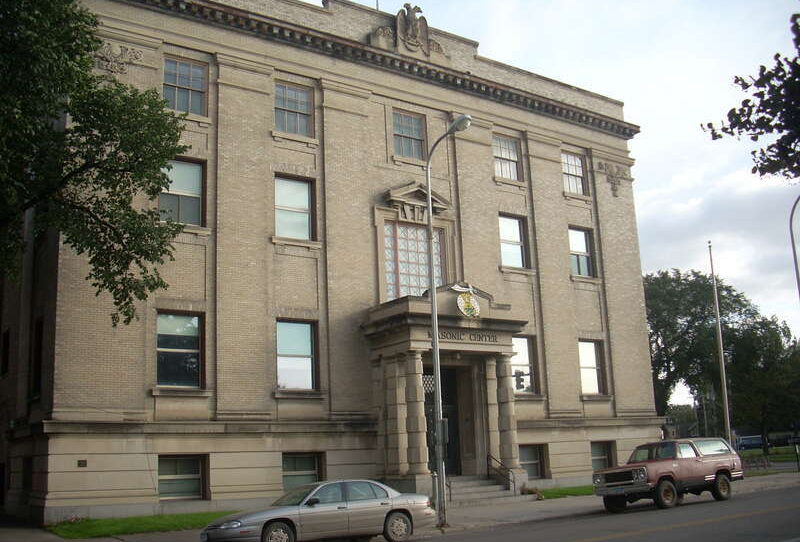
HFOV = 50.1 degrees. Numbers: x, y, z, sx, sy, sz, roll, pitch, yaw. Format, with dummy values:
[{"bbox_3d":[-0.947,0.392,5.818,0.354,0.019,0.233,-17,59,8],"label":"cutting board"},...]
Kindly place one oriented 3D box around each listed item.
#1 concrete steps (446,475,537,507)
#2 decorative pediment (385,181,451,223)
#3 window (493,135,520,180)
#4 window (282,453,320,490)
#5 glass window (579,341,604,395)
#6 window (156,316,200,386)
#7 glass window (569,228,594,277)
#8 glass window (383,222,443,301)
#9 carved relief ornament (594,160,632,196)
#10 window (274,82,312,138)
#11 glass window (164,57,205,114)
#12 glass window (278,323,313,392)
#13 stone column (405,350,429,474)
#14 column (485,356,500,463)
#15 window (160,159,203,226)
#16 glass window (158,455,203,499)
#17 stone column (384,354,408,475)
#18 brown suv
[{"bbox_3d":[2.485,7.186,28.103,4.400,0.850,1.400,7,-15,-35],"label":"concrete steps"},{"bbox_3d":[0.701,-2.544,32.129,2.800,1.650,0.500,7,-15,-35],"label":"decorative pediment"},{"bbox_3d":[4.426,-4.695,35.768,1.470,1.875,0.180,6,-15,-35],"label":"window"},{"bbox_3d":[-3.256,6.517,27.568,1.599,1.271,0.200,7,-16,-35],"label":"window"},{"bbox_3d":[8.073,4.098,36.201,1.470,2.311,0.180,6,-15,-35],"label":"glass window"},{"bbox_3d":[-6.686,2.419,25.982,1.470,2.321,0.180,6,-15,-35],"label":"window"},{"bbox_3d":[7.800,-0.780,37.482,1.519,2.211,0.200,7,-16,-35],"label":"glass window"},{"bbox_3d":[0.489,-0.091,32.000,2.852,3.203,0.200,7,-16,-35],"label":"glass window"},{"bbox_3d":[9.854,-4.121,39.183,2.170,1.623,0.150,7,-16,-35],"label":"carved relief ornament"},{"bbox_3d":[-3.763,-5.632,30.099,1.470,1.875,0.180,6,-15,-35],"label":"window"},{"bbox_3d":[-7.111,-5.975,28.016,1.529,1.881,0.200,7,-16,-35],"label":"glass window"},{"bbox_3d":[-3.414,2.786,28.249,1.470,2.281,0.180,6,-15,-35],"label":"glass window"},{"bbox_3d":[0.589,4.545,27.675,0.640,3.950,0.640,-2,-13,-1],"label":"stone column"},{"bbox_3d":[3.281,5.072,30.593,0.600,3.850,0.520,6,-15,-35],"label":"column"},{"bbox_3d":[-6.962,-2.453,27.209,1.519,2.211,0.200,7,-16,-35],"label":"window"},{"bbox_3d":[-6.545,6.118,25.286,1.568,1.312,0.200,7,-16,-35],"label":"glass window"},{"bbox_3d":[0.002,4.725,28.416,0.620,3.850,0.650,6,-15,-35],"label":"stone column"},{"bbox_3d":[7.951,5.934,25.143,4.700,1.850,2.000,7,-16,-36],"label":"brown suv"}]

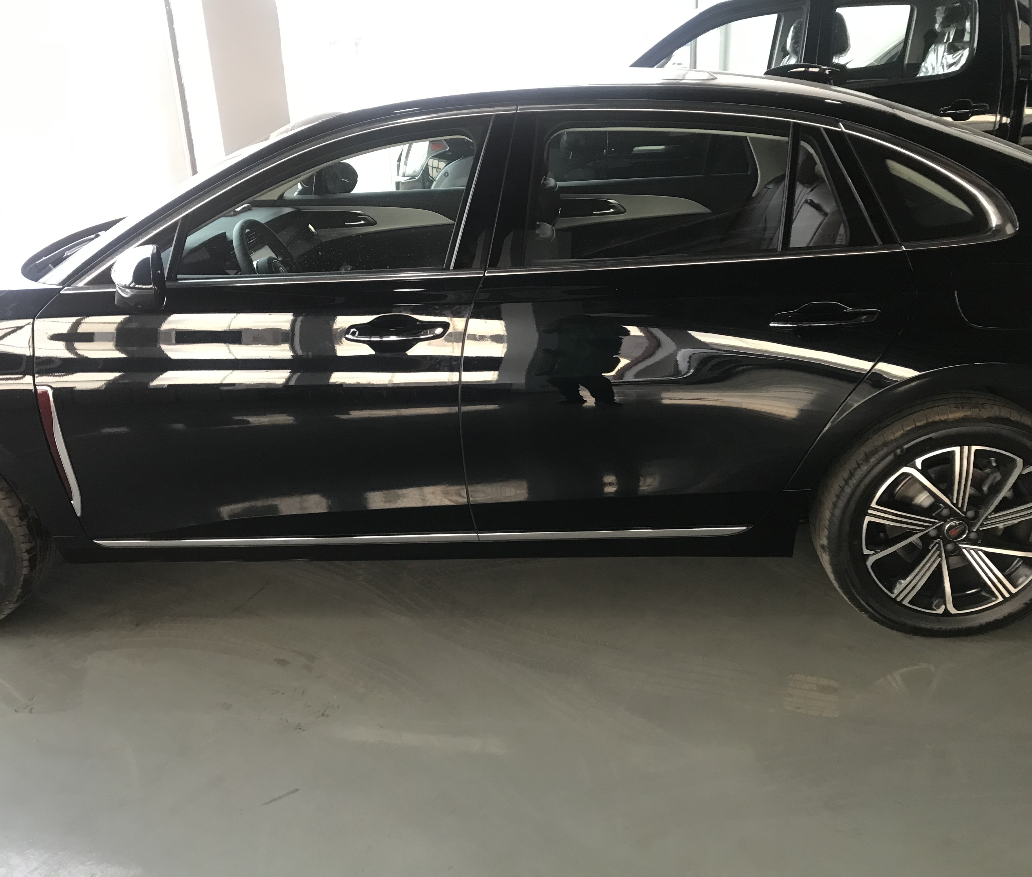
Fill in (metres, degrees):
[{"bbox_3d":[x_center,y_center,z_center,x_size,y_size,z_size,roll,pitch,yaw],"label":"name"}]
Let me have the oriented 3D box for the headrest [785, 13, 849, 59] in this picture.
[{"bbox_3d":[1.697,-2.276,5.350,0.200,0.240,0.270,-1,21,5],"label":"headrest"}]

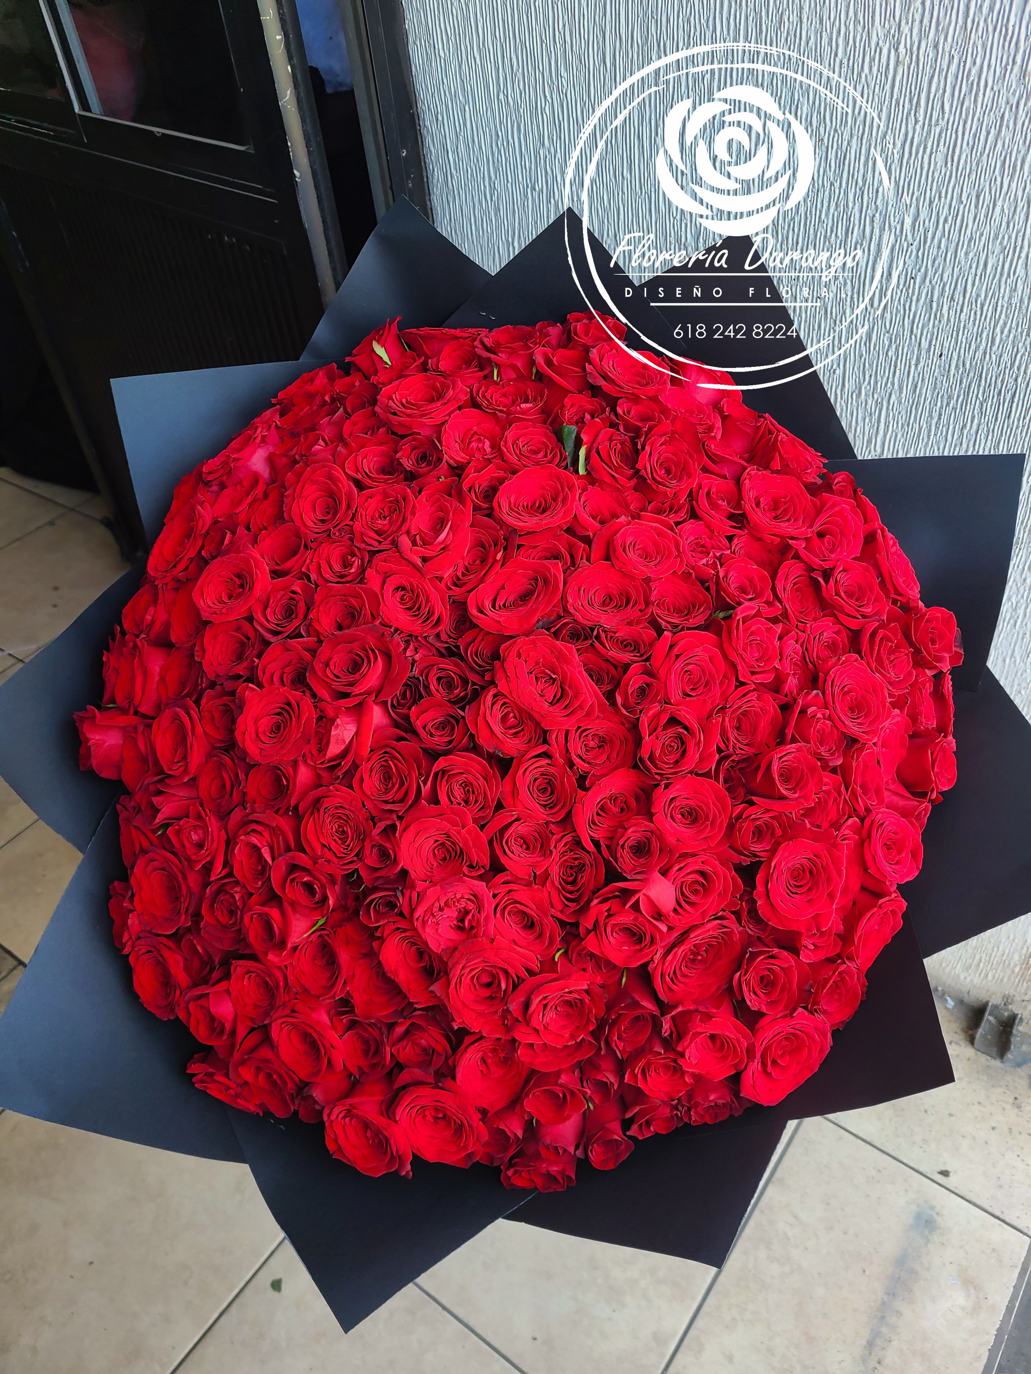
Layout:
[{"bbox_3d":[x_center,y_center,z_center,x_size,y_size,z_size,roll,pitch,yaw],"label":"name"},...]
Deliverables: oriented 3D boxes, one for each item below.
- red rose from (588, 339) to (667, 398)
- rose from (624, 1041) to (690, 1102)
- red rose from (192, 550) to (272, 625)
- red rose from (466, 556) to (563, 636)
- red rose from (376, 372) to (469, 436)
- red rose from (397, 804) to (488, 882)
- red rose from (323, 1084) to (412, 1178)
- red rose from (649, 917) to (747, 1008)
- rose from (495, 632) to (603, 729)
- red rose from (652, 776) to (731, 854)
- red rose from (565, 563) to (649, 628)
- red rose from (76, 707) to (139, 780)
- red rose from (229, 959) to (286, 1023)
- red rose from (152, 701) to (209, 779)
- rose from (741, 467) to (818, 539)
[{"bbox_3d":[0.100,-0.278,0.950,0.069,0.054,0.069,0,57,-2],"label":"red rose"},{"bbox_3d":[0.114,0.308,0.835,0.052,0.052,0.041,-4,14,3],"label":"rose"},{"bbox_3d":[-0.247,-0.088,0.900,0.068,0.050,0.068,26,78,31],"label":"red rose"},{"bbox_3d":[0.003,-0.064,0.860,0.077,0.060,0.077,0,61,11],"label":"red rose"},{"bbox_3d":[-0.078,-0.238,0.880,0.069,0.045,0.069,0,60,-1],"label":"red rose"},{"bbox_3d":[-0.052,0.120,0.785,0.064,0.045,0.064,-2,76,10],"label":"red rose"},{"bbox_3d":[-0.119,0.359,0.838,0.071,0.071,0.052,3,8,11],"label":"red rose"},{"bbox_3d":[0.129,0.194,0.727,0.069,0.069,0.052,0,-3,-3],"label":"red rose"},{"bbox_3d":[0.023,-0.003,0.770,0.077,0.050,0.077,2,73,-8],"label":"rose"},{"bbox_3d":[0.138,0.103,0.820,0.062,0.049,0.062,0,75,1],"label":"red rose"},{"bbox_3d":[0.076,-0.065,0.860,0.067,0.052,0.067,0,59,3],"label":"red rose"},{"bbox_3d":[-0.379,0.053,0.960,0.059,0.066,0.066,15,45,9],"label":"red rose"},{"bbox_3d":[-0.190,0.224,0.760,0.046,0.046,0.036,0,0,9],"label":"red rose"},{"bbox_3d":[-0.285,0.045,0.890,0.057,0.057,0.046,25,11,30],"label":"red rose"},{"bbox_3d":[0.242,-0.169,0.951,0.070,0.051,0.070,40,53,2],"label":"rose"}]

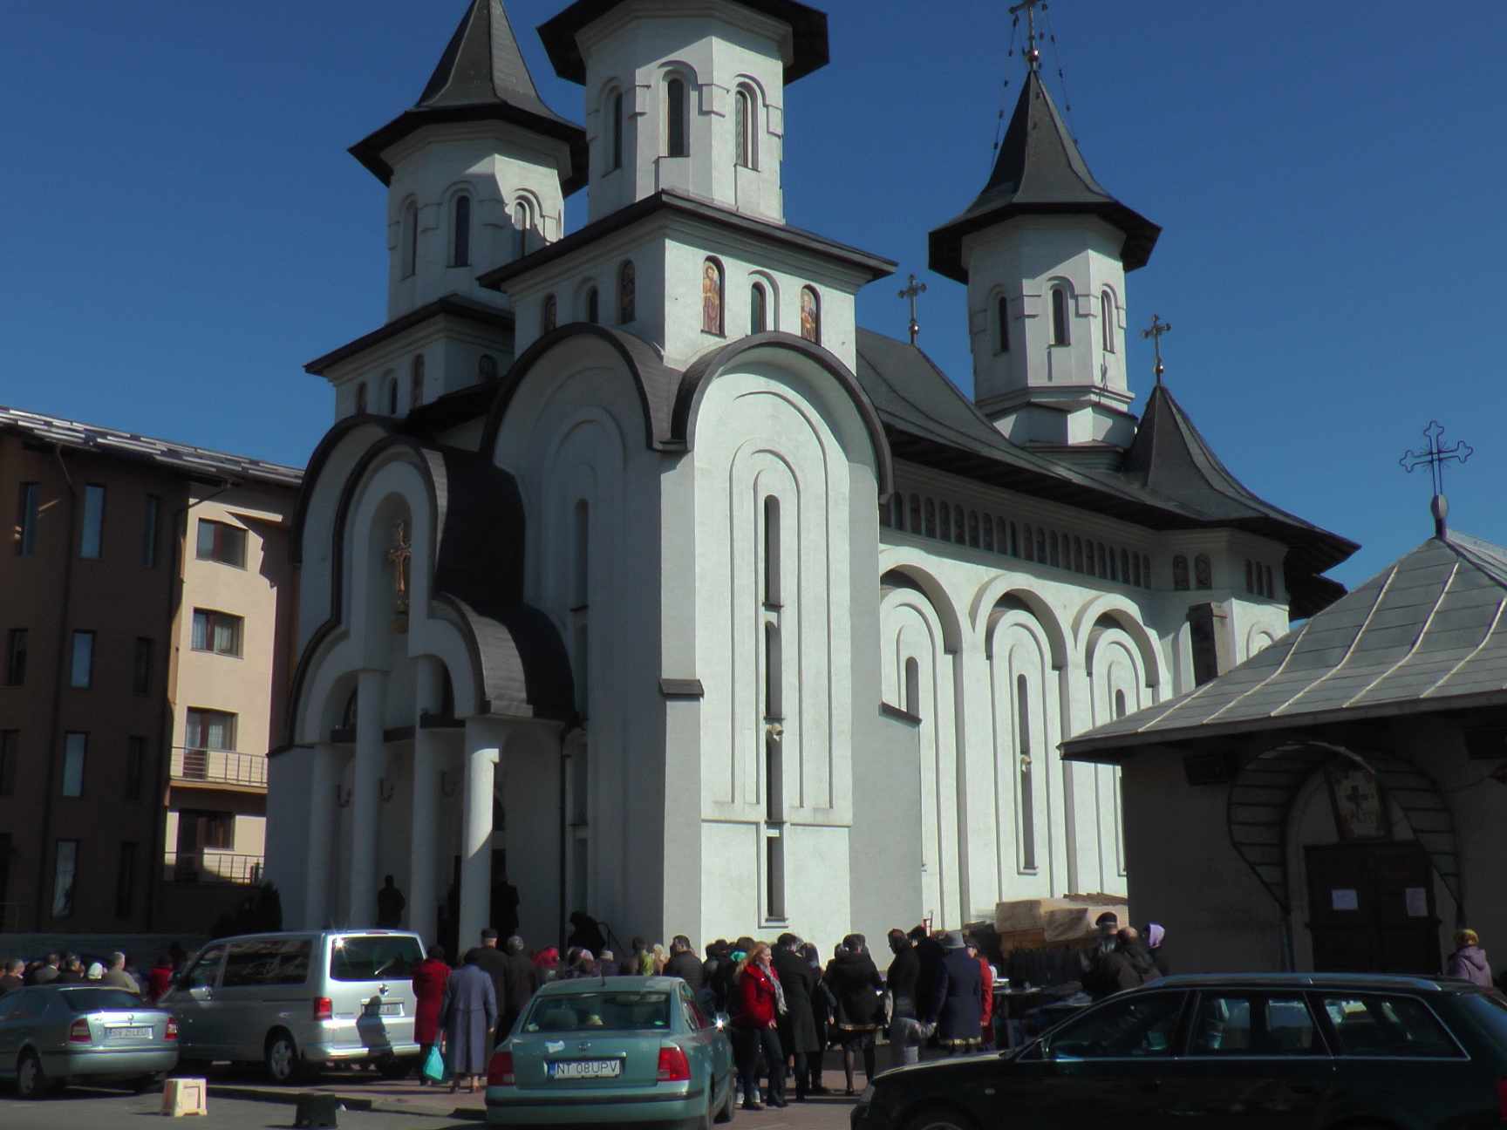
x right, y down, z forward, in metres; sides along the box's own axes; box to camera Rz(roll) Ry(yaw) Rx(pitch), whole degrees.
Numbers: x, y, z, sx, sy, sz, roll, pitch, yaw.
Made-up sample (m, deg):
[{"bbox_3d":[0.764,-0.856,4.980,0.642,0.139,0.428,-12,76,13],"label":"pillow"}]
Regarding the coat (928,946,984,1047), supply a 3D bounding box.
[{"bbox_3d":[2.266,4.820,17.984,0.580,1.106,0.420,-2,-12,6],"label":"coat"}]

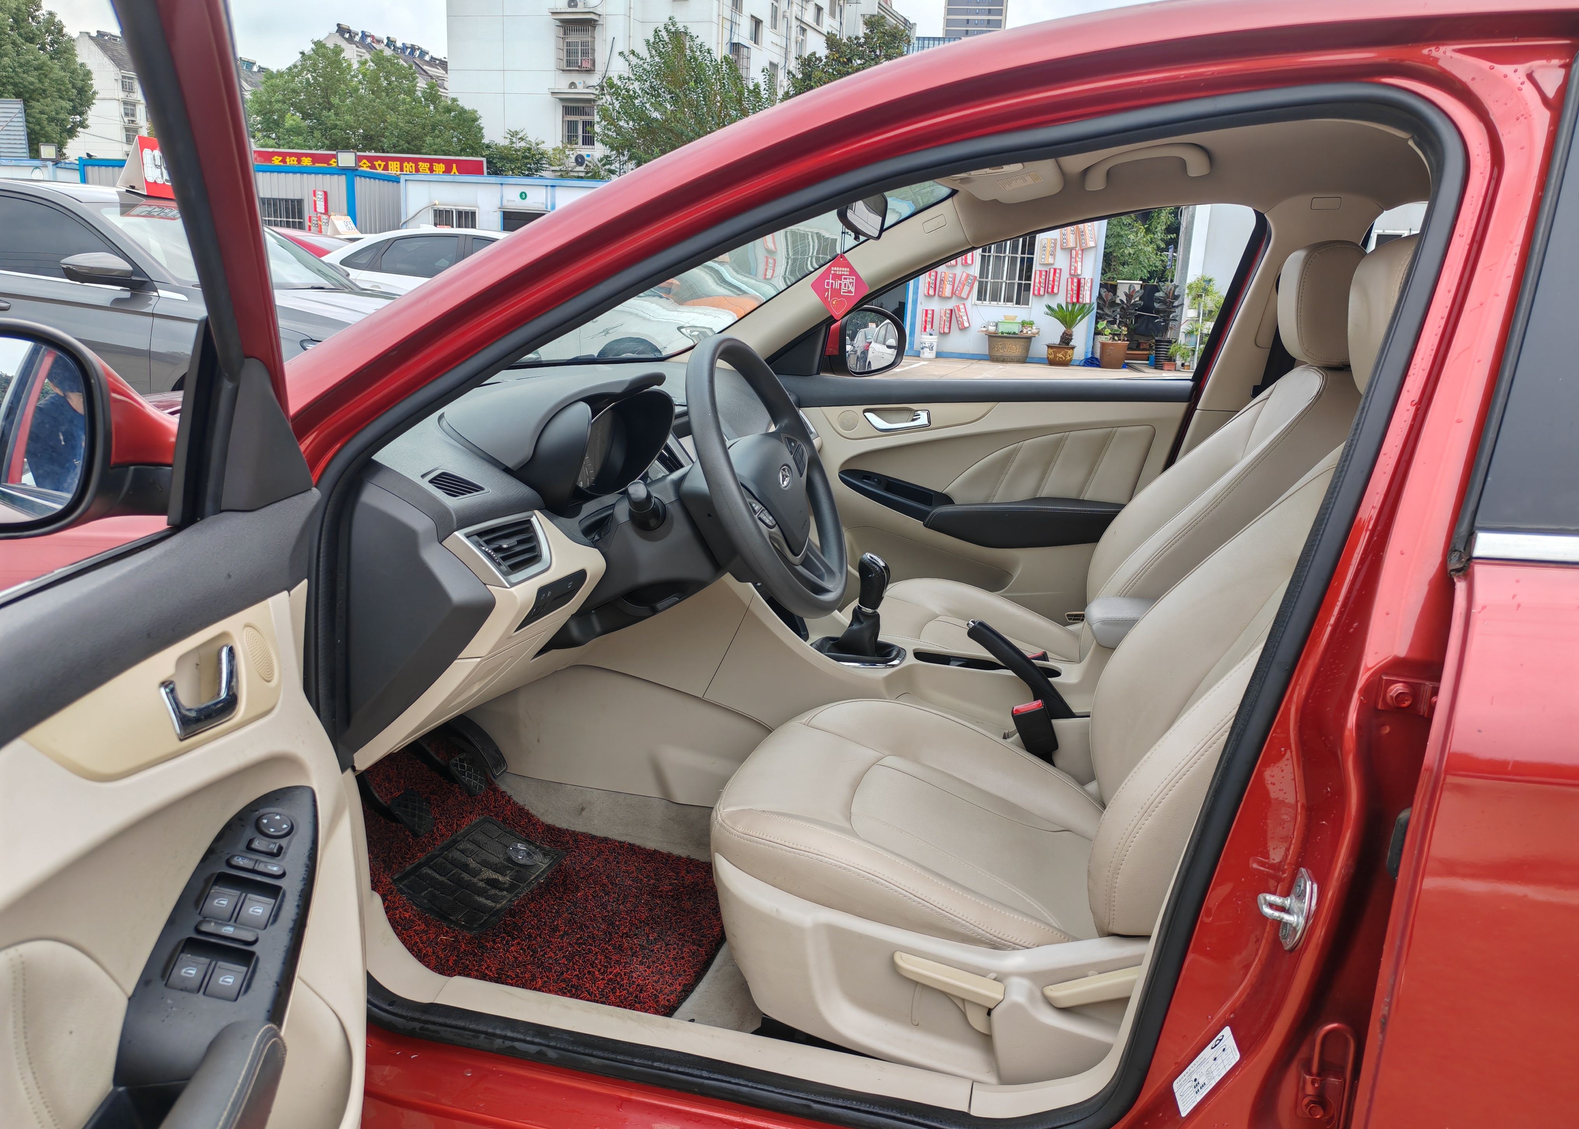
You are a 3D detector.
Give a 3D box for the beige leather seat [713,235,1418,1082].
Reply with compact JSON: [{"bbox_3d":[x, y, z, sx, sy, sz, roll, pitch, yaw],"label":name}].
[{"bbox_3d":[0.329,0.084,1.488,0.860,0.980,0.520,7,14,15],"label":"beige leather seat"}]

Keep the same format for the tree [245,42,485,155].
[{"bbox_3d":[-12.396,-11.821,36.373,7.500,6.730,6.000,3,14,0],"label":"tree"}]

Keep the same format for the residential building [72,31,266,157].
[{"bbox_3d":[-72.015,-49.683,147.530,10.000,20.600,31.100,6,14,11],"label":"residential building"}]

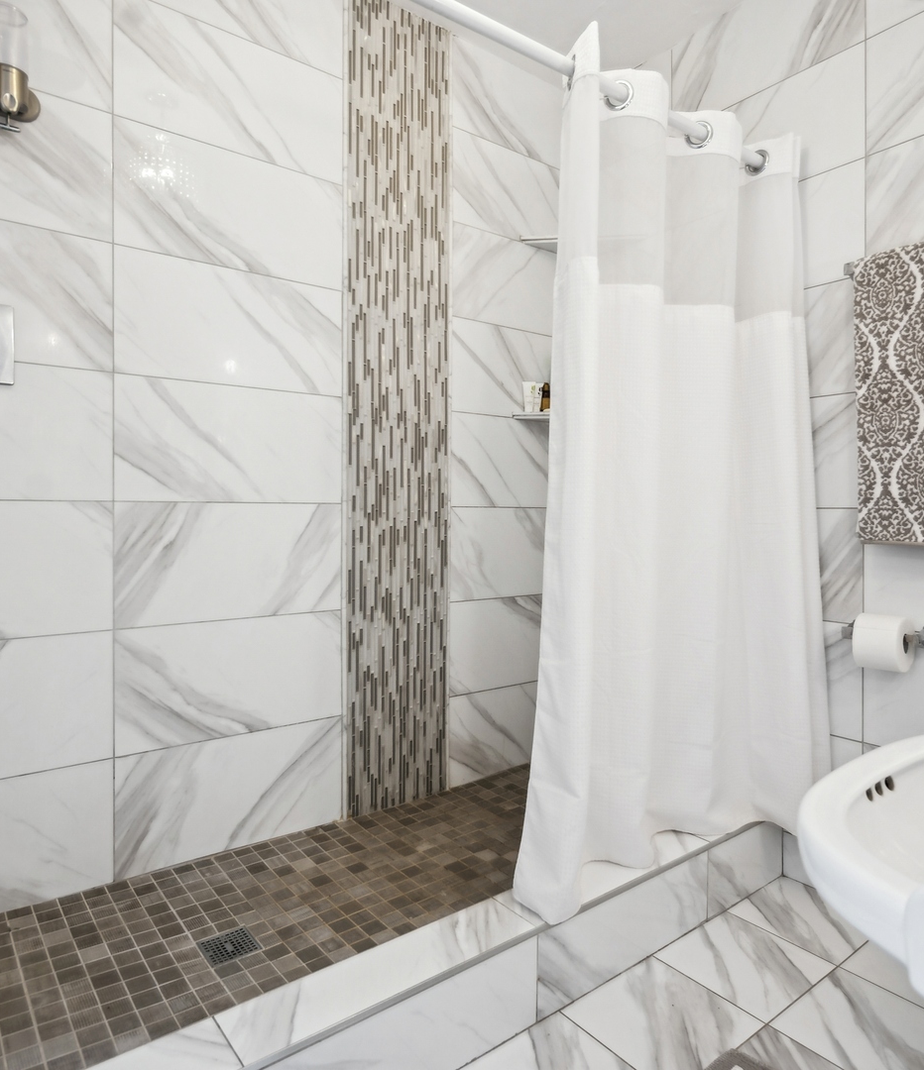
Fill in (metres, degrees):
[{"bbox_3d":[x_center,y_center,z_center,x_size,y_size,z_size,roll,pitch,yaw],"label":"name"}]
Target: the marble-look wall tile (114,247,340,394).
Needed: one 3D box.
[{"bbox_3d":[-0.601,-0.553,1.798,0.601,0.313,0.012,-1,1,-35],"label":"marble-look wall tile"}]

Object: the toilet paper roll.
[{"bbox_3d":[1.059,0.272,1.680,0.132,0.132,0.102,-1,1,-39],"label":"toilet paper roll"}]

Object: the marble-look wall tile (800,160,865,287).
[{"bbox_3d":[0.895,-0.860,2.023,0.012,0.311,0.601,-1,1,-38],"label":"marble-look wall tile"}]

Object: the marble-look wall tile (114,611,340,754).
[{"bbox_3d":[-0.604,0.382,1.812,0.613,0.309,0.010,-1,1,-39],"label":"marble-look wall tile"}]

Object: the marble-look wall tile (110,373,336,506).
[{"bbox_3d":[-0.603,-0.240,1.811,0.613,0.309,0.010,-1,1,-39],"label":"marble-look wall tile"}]

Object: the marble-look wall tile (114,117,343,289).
[{"bbox_3d":[-0.600,-0.866,1.799,0.606,0.311,0.012,-1,1,-35],"label":"marble-look wall tile"}]

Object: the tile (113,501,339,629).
[{"bbox_3d":[-0.601,0.070,1.798,0.601,0.312,0.012,-1,1,-35],"label":"tile"}]

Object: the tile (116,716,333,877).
[{"bbox_3d":[-0.601,0.688,1.798,0.601,0.304,0.012,-1,1,-35],"label":"tile"}]

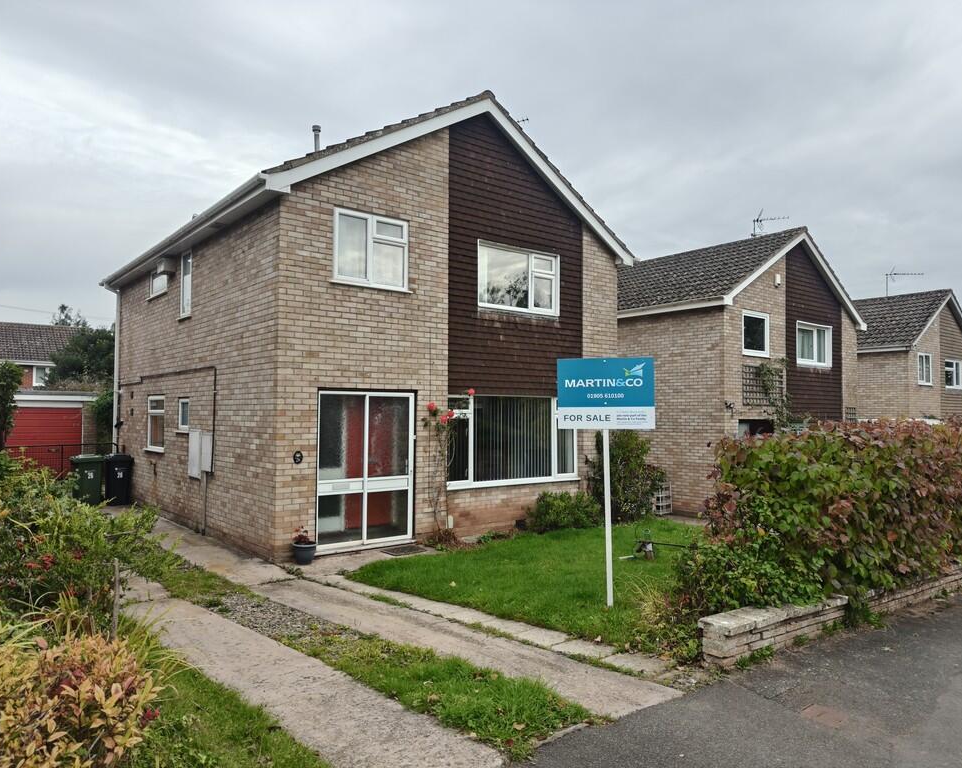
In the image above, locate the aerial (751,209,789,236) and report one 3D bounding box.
[{"bbox_3d":[7.480,-4.166,17.550,0.900,0.740,0.420,-1,-2,17],"label":"aerial"}]

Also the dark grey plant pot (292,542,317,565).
[{"bbox_3d":[-2.173,2.101,8.400,0.300,0.235,0.300,0,-2,0],"label":"dark grey plant pot"}]

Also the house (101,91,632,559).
[{"bbox_3d":[-2.896,-1.024,14.281,7.397,6.962,9.492,2,-3,-39],"label":"house"}]

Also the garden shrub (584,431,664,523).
[{"bbox_3d":[2.634,1.609,12.402,1.400,1.680,1.250,2,-3,-39],"label":"garden shrub"}]

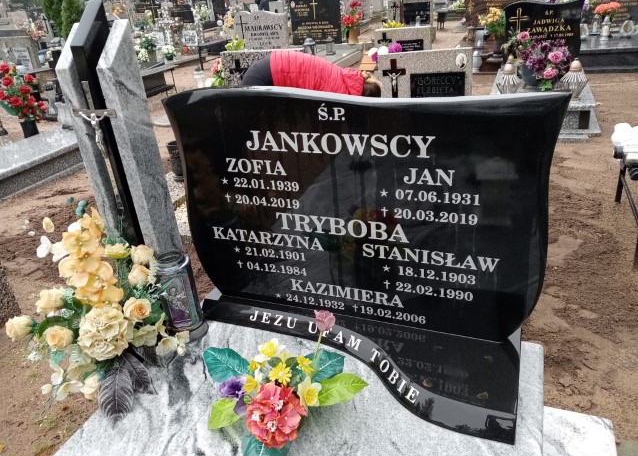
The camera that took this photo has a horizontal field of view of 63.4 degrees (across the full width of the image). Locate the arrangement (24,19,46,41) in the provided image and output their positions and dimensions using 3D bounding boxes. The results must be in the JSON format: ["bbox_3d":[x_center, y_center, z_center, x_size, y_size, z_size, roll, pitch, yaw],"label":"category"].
[{"bbox_3d":[-5.488,-3.842,10.000,0.400,0.400,0.340,-5,27,0],"label":"arrangement"}]

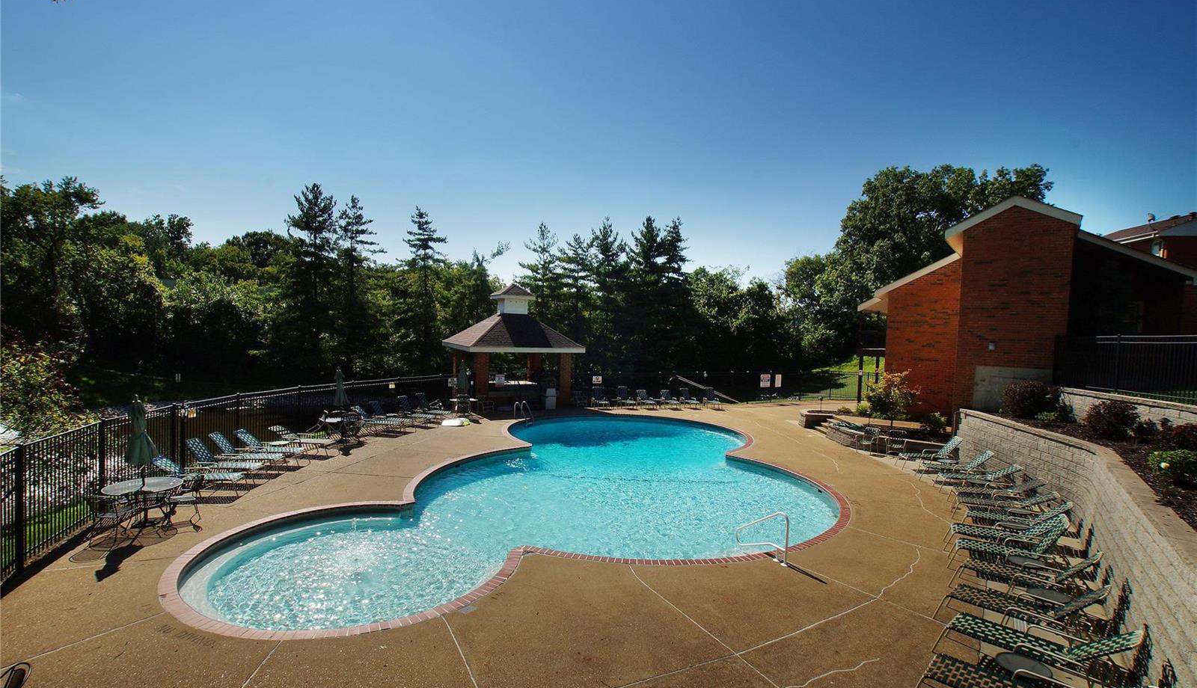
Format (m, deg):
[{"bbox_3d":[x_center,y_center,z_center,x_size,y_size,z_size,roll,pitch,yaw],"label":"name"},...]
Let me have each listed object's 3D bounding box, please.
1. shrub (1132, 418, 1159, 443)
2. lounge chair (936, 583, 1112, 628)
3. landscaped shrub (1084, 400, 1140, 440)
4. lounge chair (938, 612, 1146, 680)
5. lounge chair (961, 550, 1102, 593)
[{"bbox_3d":[12.767,2.030,12.400,0.500,0.458,0.500,0,2,-44],"label":"shrub"},{"bbox_3d":[5.967,3.659,7.476,1.868,0.928,0.640,3,3,37],"label":"lounge chair"},{"bbox_3d":[11.874,1.764,12.300,1.050,0.952,1.000,4,3,44],"label":"landscaped shrub"},{"bbox_3d":[5.348,3.692,6.569,0.660,0.905,1.906,0,2,-42],"label":"lounge chair"},{"bbox_3d":[6.826,3.662,8.558,1.837,0.983,0.660,3,2,44],"label":"lounge chair"}]

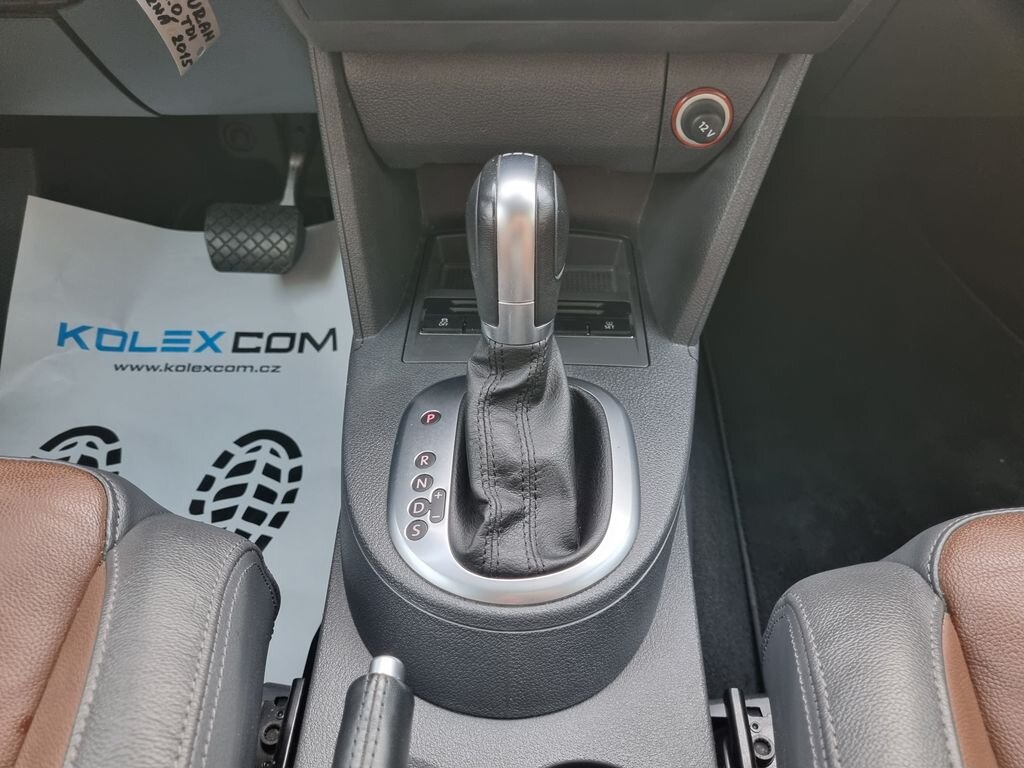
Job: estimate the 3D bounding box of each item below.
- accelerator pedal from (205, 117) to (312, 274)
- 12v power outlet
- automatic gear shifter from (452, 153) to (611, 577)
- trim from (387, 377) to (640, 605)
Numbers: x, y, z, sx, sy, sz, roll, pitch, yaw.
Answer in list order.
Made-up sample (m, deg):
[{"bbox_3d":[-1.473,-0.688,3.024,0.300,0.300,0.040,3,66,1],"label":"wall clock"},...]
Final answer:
[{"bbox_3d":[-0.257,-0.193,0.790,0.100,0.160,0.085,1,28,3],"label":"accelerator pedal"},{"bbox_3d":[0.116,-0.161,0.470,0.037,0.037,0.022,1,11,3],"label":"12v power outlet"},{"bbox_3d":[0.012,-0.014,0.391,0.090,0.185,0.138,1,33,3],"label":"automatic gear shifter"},{"bbox_3d":[0.002,0.057,0.446,0.141,0.018,0.159,1,47,3],"label":"trim"}]

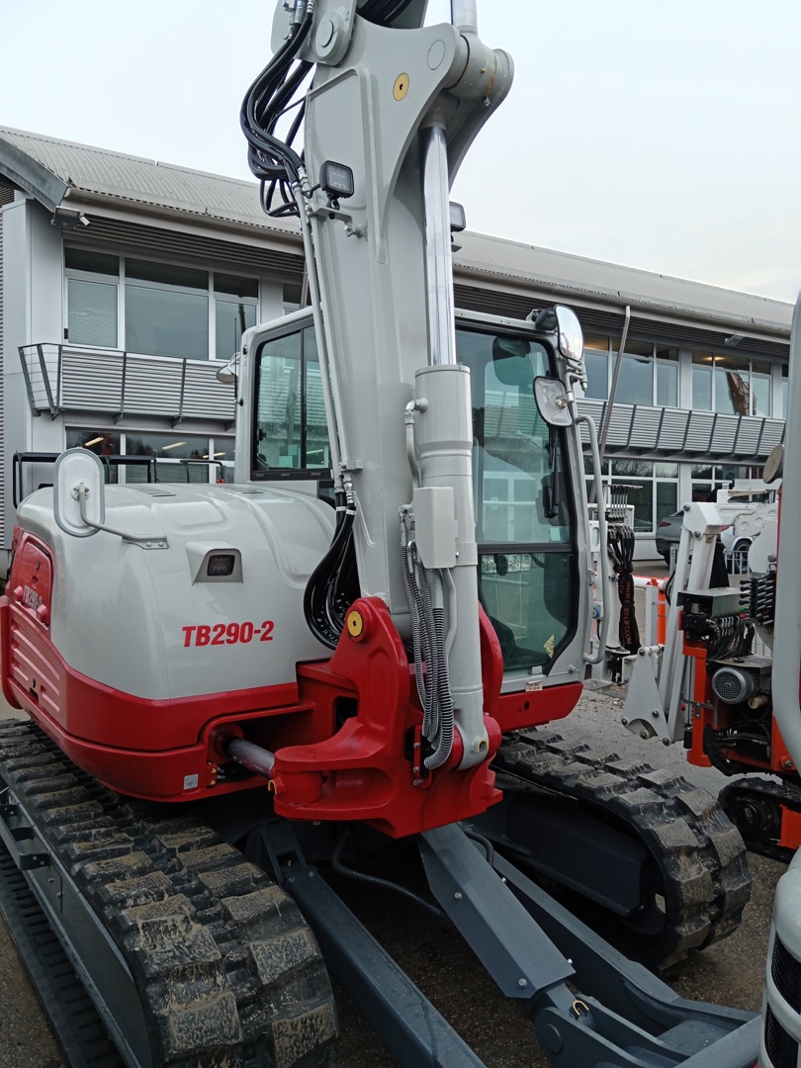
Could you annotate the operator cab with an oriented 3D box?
[{"bbox_3d":[-0.012,-0.194,3.943,1.000,1.625,1.480,0,3,-35],"label":"operator cab"}]

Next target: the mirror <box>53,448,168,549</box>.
[{"bbox_3d":[-0.890,-0.108,2.570,0.300,0.300,0.190,1,2,-7],"label":"mirror"}]

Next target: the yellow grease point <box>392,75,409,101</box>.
[{"bbox_3d":[0.002,-1.410,2.630,0.020,0.083,0.083,-1,3,-39],"label":"yellow grease point"}]

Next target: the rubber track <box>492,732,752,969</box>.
[{"bbox_3d":[0.285,1.225,4.099,0.450,0.650,2.860,0,3,-35],"label":"rubber track"}]

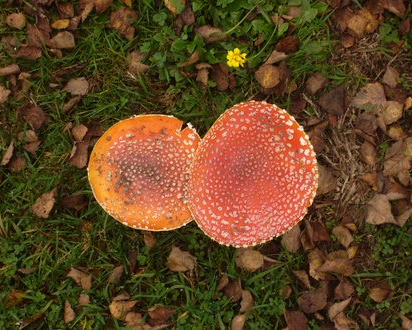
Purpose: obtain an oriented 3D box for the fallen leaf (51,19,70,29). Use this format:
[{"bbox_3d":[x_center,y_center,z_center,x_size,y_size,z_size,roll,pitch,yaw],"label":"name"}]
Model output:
[{"bbox_3d":[-0.166,-0.162,1.526,0.023,0.007,0.013,-8,81,-1],"label":"fallen leaf"}]

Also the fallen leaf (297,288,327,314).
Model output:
[{"bbox_3d":[0.123,0.159,1.555,0.035,0.010,0.028,-29,82,-4],"label":"fallen leaf"}]

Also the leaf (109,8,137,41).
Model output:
[{"bbox_3d":[-0.096,-0.161,1.526,0.029,0.010,0.037,-29,82,-4],"label":"leaf"}]

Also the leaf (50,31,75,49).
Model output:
[{"bbox_3d":[-0.173,-0.151,1.608,0.029,0.010,0.022,-11,83,-1],"label":"leaf"}]

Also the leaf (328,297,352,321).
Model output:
[{"bbox_3d":[0.157,0.169,1.568,0.014,0.013,0.034,42,85,5],"label":"leaf"}]

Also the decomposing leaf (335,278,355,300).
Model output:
[{"bbox_3d":[0.163,0.148,1.572,0.022,0.010,0.025,6,83,1],"label":"decomposing leaf"}]

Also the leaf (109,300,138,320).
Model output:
[{"bbox_3d":[-0.096,0.170,1.553,0.034,0.012,0.023,-21,82,-3],"label":"leaf"}]

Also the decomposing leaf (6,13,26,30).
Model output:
[{"bbox_3d":[-0.229,-0.173,1.612,0.023,0.008,0.021,8,83,1],"label":"decomposing leaf"}]

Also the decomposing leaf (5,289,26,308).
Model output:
[{"bbox_3d":[-0.224,0.157,1.571,0.025,0.010,0.024,11,83,1],"label":"decomposing leaf"}]

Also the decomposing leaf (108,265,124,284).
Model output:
[{"bbox_3d":[-0.106,0.129,1.574,0.014,0.010,0.024,32,84,4],"label":"decomposing leaf"}]

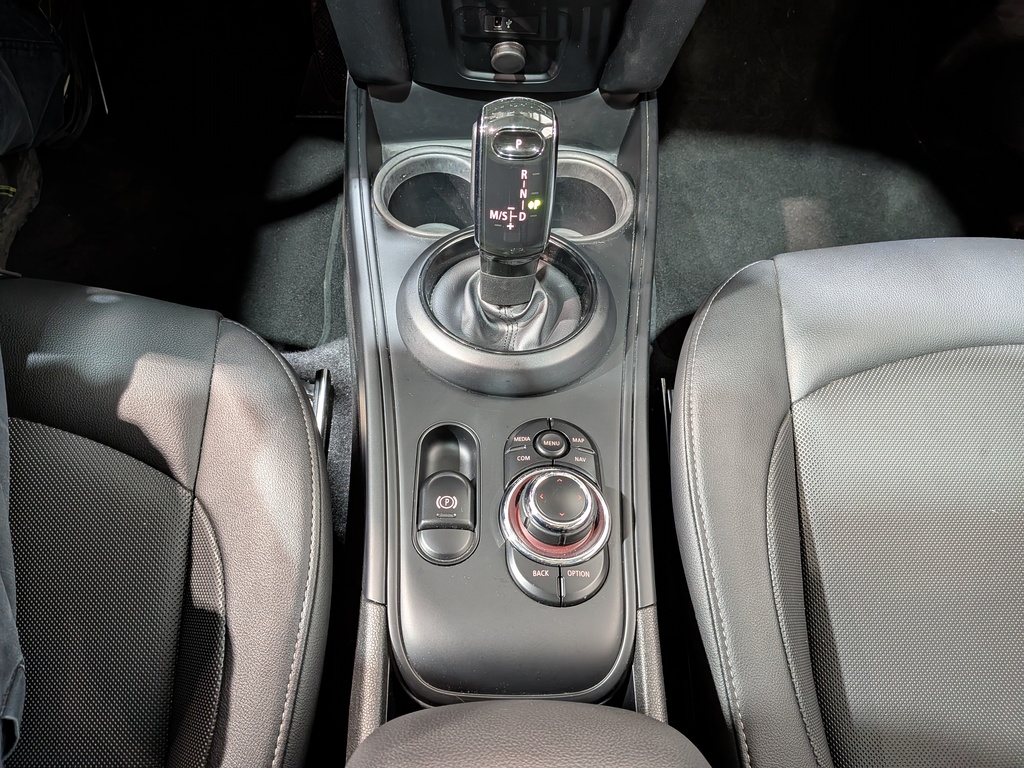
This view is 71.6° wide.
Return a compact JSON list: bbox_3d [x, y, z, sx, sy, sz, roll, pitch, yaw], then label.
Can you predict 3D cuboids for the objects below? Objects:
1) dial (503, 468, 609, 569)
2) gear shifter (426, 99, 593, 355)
[{"bbox_3d":[0.023,0.062,0.356,0.057,0.030,0.057,1,54,-5],"label":"dial"},{"bbox_3d":[0.002,-0.095,0.412,0.107,0.135,0.107,1,54,-5],"label":"gear shifter"}]

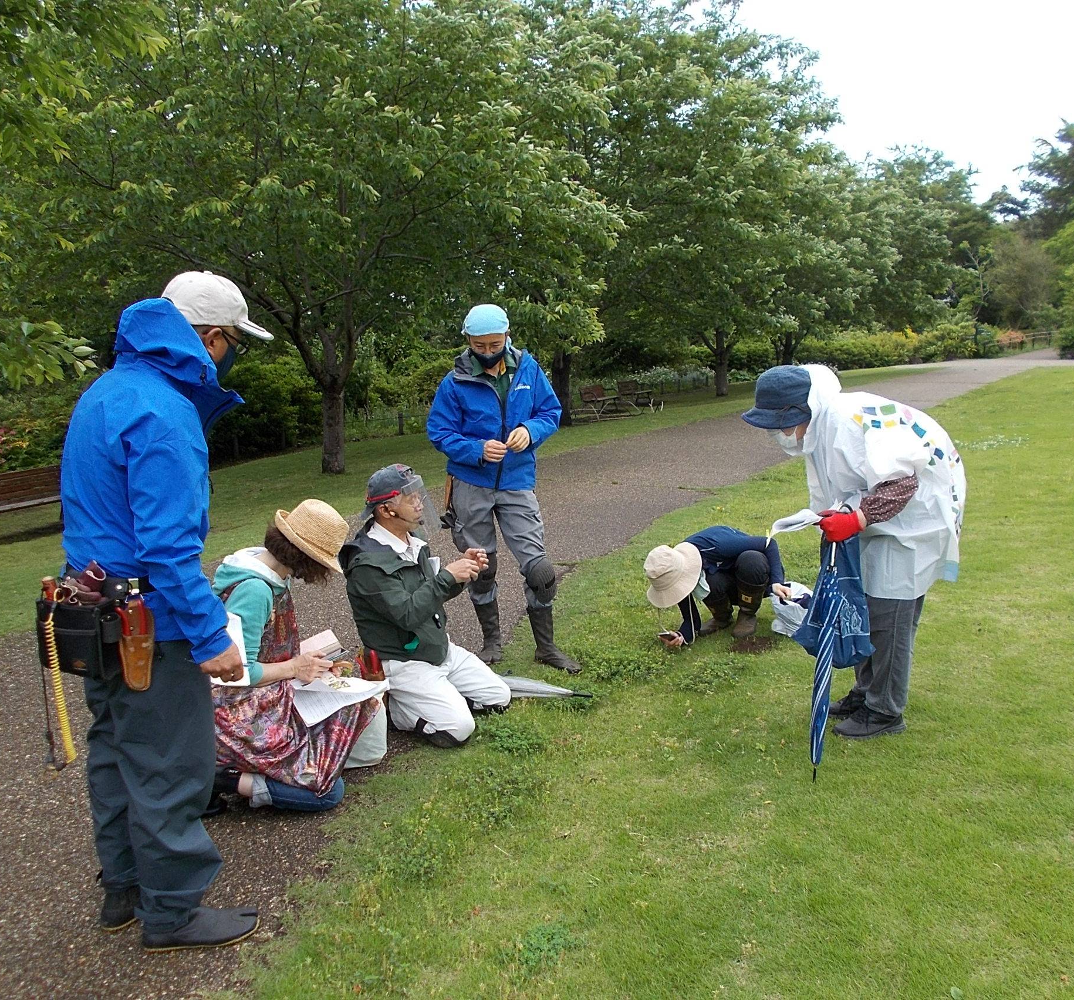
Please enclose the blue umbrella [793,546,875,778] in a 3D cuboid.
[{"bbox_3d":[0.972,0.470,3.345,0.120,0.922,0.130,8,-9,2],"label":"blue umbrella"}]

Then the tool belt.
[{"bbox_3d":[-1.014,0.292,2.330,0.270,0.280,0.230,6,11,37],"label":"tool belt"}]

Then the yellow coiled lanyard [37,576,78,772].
[{"bbox_3d":[-1.135,0.415,2.370,0.080,0.450,0.060,-5,9,-25],"label":"yellow coiled lanyard"}]

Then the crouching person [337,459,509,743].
[{"bbox_3d":[-0.445,0.387,3.990,0.710,1.030,0.560,5,11,26],"label":"crouching person"}]

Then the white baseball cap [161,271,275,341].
[{"bbox_3d":[-0.790,-0.480,2.480,0.280,0.165,0.180,0,8,-31],"label":"white baseball cap"}]

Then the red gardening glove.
[{"bbox_3d":[1.040,0.091,3.430,0.160,0.110,0.095,-2,9,-6],"label":"red gardening glove"}]

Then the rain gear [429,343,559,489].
[{"bbox_3d":[-0.195,-0.368,4.600,0.620,0.670,0.420,0,9,-2],"label":"rain gear"}]

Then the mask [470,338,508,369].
[{"bbox_3d":[-0.214,-0.645,4.420,0.160,0.125,0.100,0,29,0],"label":"mask"}]

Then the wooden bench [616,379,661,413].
[{"bbox_3d":[3.427,-3.642,34.500,0.650,0.800,1.750,4,10,29],"label":"wooden bench"}]

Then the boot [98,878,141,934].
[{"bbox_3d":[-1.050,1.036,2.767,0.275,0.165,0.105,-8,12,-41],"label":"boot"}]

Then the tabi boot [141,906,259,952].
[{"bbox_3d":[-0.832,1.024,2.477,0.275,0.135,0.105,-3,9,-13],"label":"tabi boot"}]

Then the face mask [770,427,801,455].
[{"bbox_3d":[0.872,-0.206,3.500,0.085,0.110,0.125,-34,3,-7],"label":"face mask"}]

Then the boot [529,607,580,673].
[{"bbox_3d":[0.095,0.642,4.726,0.280,0.300,0.115,6,11,32],"label":"boot"}]

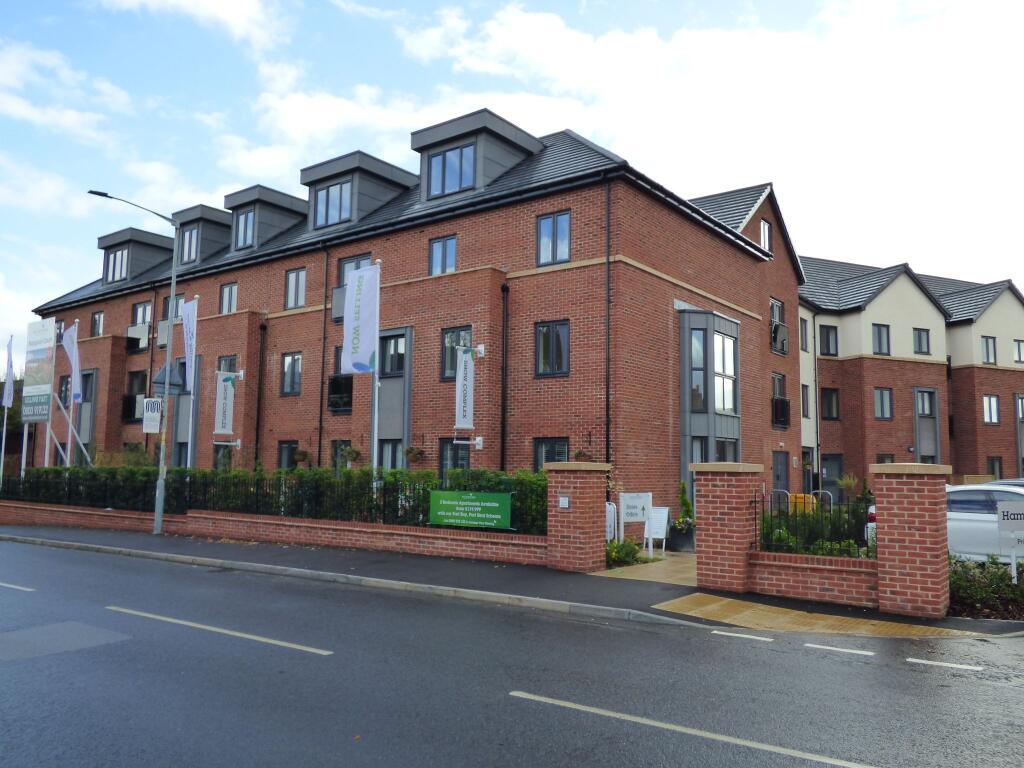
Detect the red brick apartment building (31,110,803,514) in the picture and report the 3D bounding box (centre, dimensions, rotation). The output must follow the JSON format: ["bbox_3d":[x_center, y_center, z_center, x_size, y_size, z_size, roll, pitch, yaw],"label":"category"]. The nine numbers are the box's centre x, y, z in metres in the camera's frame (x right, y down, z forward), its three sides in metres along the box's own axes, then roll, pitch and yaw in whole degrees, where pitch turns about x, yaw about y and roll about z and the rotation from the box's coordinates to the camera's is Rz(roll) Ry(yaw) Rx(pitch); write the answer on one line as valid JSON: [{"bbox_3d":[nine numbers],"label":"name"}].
[{"bbox_3d":[-5.038,-1.071,32.203,30.400,12.300,16.200,-4,-7,37],"label":"red brick apartment building"}]

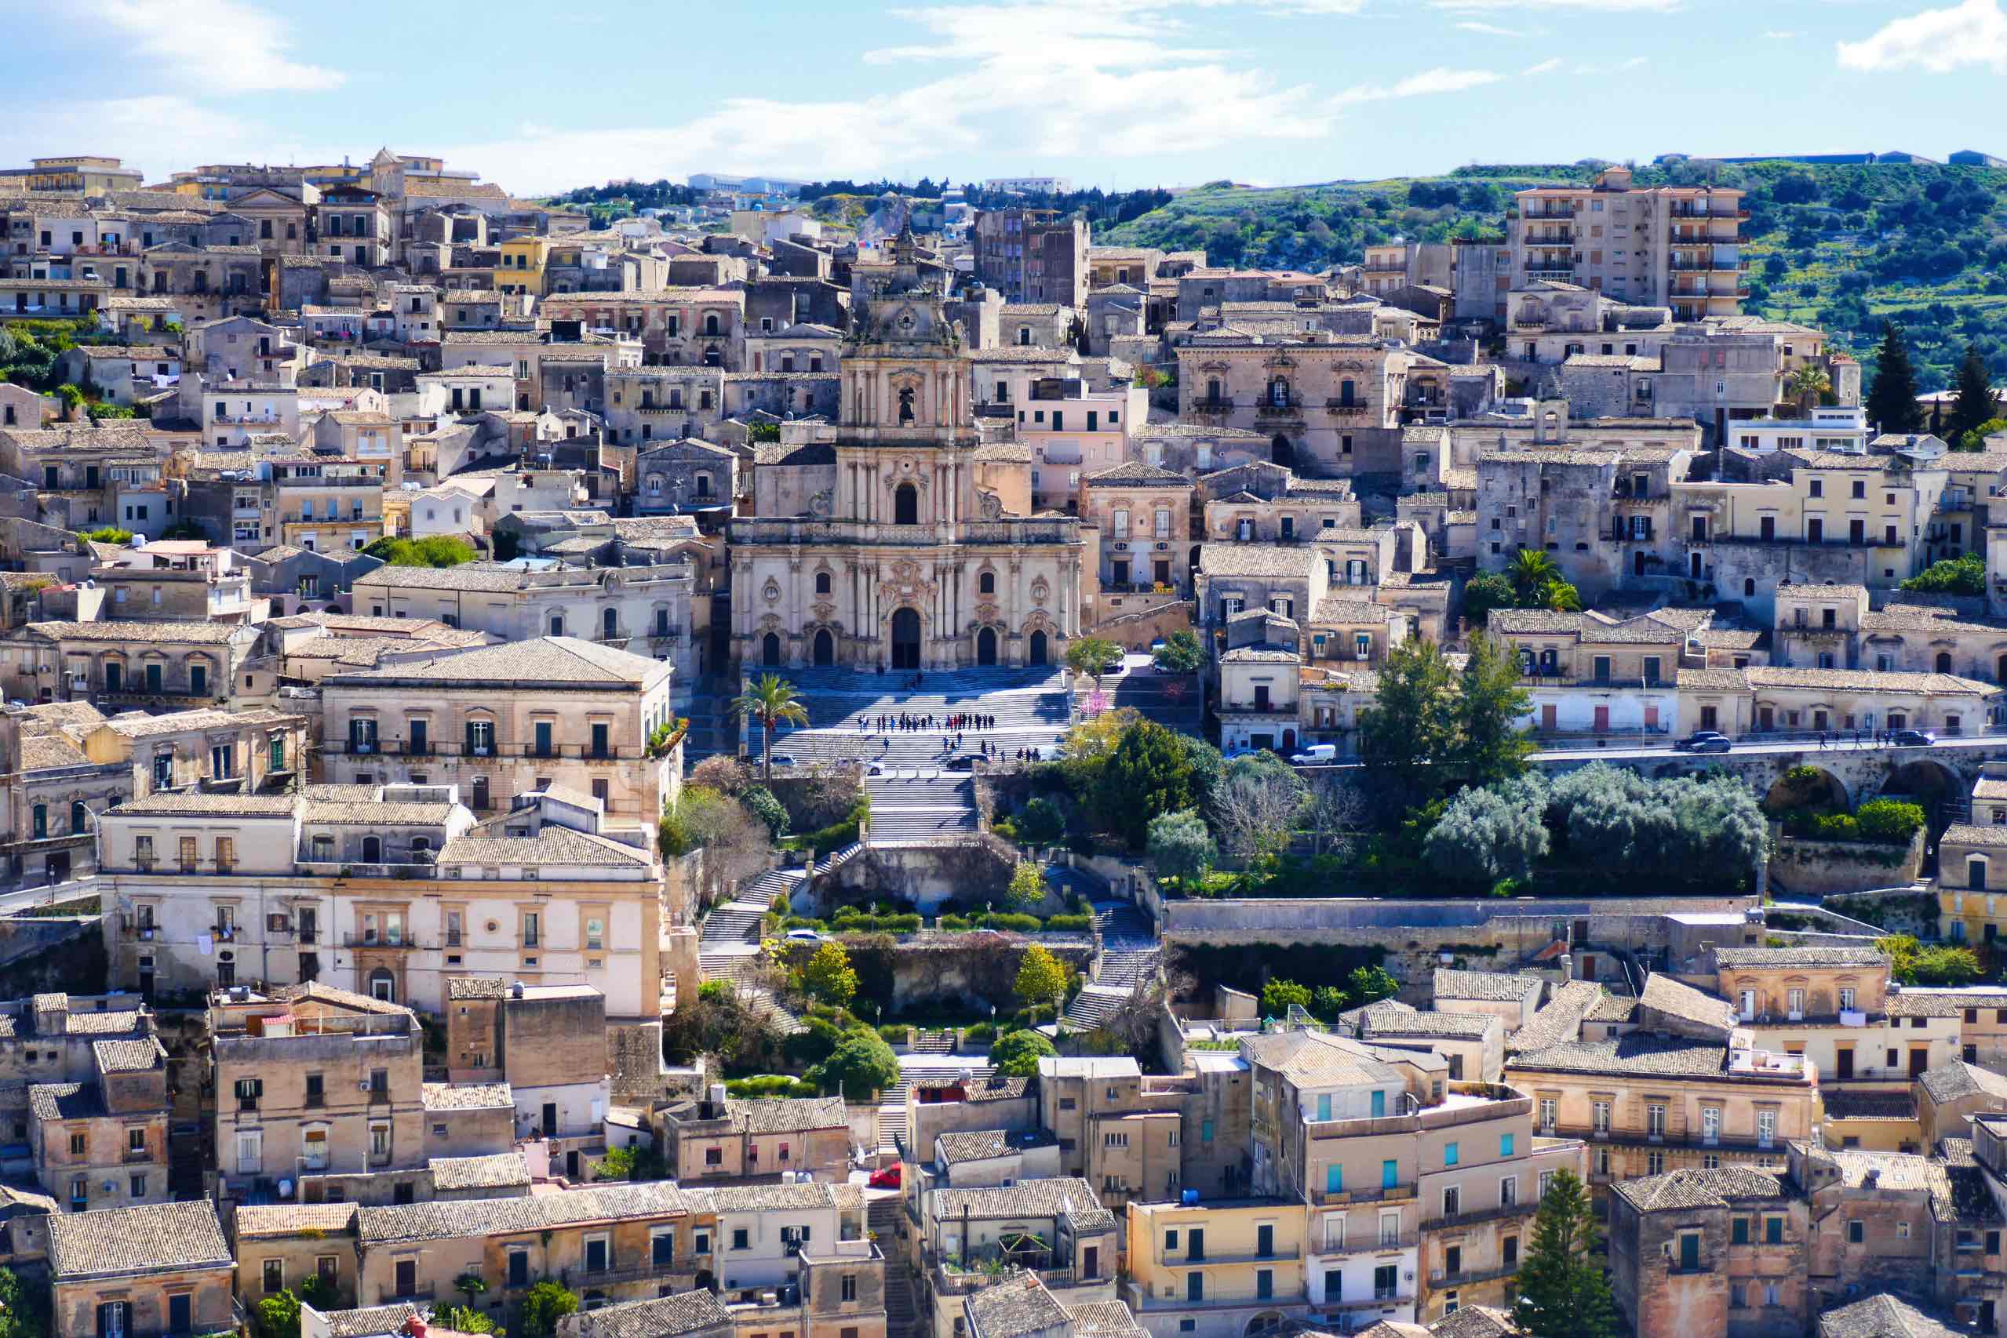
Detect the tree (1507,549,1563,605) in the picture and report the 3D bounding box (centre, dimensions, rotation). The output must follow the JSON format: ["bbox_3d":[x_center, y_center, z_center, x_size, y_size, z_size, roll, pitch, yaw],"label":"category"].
[{"bbox_3d":[55.870,-8.760,340.000,5.600,7.500,5.600,0,5,0],"label":"tree"}]

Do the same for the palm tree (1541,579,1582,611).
[{"bbox_3d":[59.200,-7.490,343.000,4.500,4.200,4.500,0,5,0],"label":"palm tree"}]

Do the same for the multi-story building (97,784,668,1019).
[{"bbox_3d":[-50.610,18.860,267.000,44.370,17.560,13.000,0,5,1],"label":"multi-story building"}]

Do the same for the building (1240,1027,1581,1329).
[{"bbox_3d":[29.610,36.990,236.000,21.910,18.500,11.000,-2,5,-22],"label":"building"}]

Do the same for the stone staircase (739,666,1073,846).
[{"bbox_3d":[-9.660,8.510,338.000,34.500,14.400,43.410,0,5,-6],"label":"stone staircase"}]

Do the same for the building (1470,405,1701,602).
[{"bbox_3d":[63.750,-17.740,354.000,23.500,18.500,13.000,2,6,17],"label":"building"}]

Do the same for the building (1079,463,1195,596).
[{"bbox_3d":[14.140,-14.780,341.000,11.300,13.000,9.000,0,5,-2],"label":"building"}]

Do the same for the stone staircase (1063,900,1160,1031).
[{"bbox_3d":[9.610,25.990,285.000,7.500,8.500,11.500,2,5,14],"label":"stone staircase"}]

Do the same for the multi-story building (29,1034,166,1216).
[{"bbox_3d":[-62.320,31.630,223.000,9.120,11.240,8.000,-1,5,-15],"label":"multi-story building"}]

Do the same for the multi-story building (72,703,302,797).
[{"bbox_3d":[-71.780,8.320,288.000,7.500,9.000,19.500,4,7,37],"label":"multi-story building"}]

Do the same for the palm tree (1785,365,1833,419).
[{"bbox_3d":[93.510,-32.170,376.000,5.200,6.600,5.200,0,5,0],"label":"palm tree"}]

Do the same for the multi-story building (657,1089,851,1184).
[{"bbox_3d":[-18.450,34.800,238.000,12.930,5.490,7.500,-1,5,-17],"label":"multi-story building"}]

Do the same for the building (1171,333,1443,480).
[{"bbox_3d":[36.450,-31.710,387.000,29.460,16.910,15.000,1,5,13],"label":"building"}]

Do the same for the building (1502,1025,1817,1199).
[{"bbox_3d":[50.850,34.600,250.000,22.500,11.800,11.000,3,6,24],"label":"building"}]

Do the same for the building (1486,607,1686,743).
[{"bbox_3d":[58.540,0.520,326.000,18.860,12.760,10.000,1,5,5],"label":"building"}]

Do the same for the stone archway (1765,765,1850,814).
[{"bbox_3d":[82.550,12.520,332.000,8.800,5.300,5.000,1,5,5],"label":"stone archway"}]

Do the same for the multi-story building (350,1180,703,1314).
[{"bbox_3d":[-31.730,39.260,215.000,22.130,6.990,8.500,-1,5,-17],"label":"multi-story building"}]

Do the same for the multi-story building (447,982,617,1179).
[{"bbox_3d":[-37.590,32.100,256.000,12.000,12.600,8.500,-2,6,-19],"label":"multi-story building"}]

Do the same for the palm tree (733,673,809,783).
[{"bbox_3d":[-23.360,6.240,325.000,7.400,11.300,7.400,0,5,0],"label":"palm tree"}]

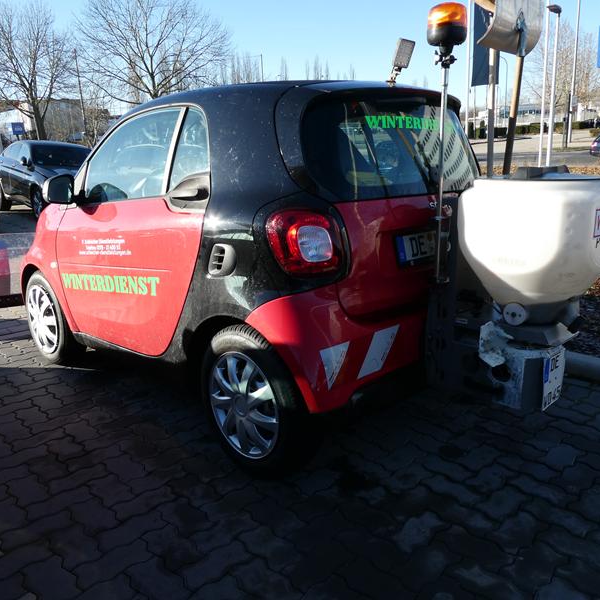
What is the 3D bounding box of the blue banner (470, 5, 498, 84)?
[{"bbox_3d":[8.022,-10.989,23.758,1.200,3.420,0.120,4,16,23],"label":"blue banner"}]

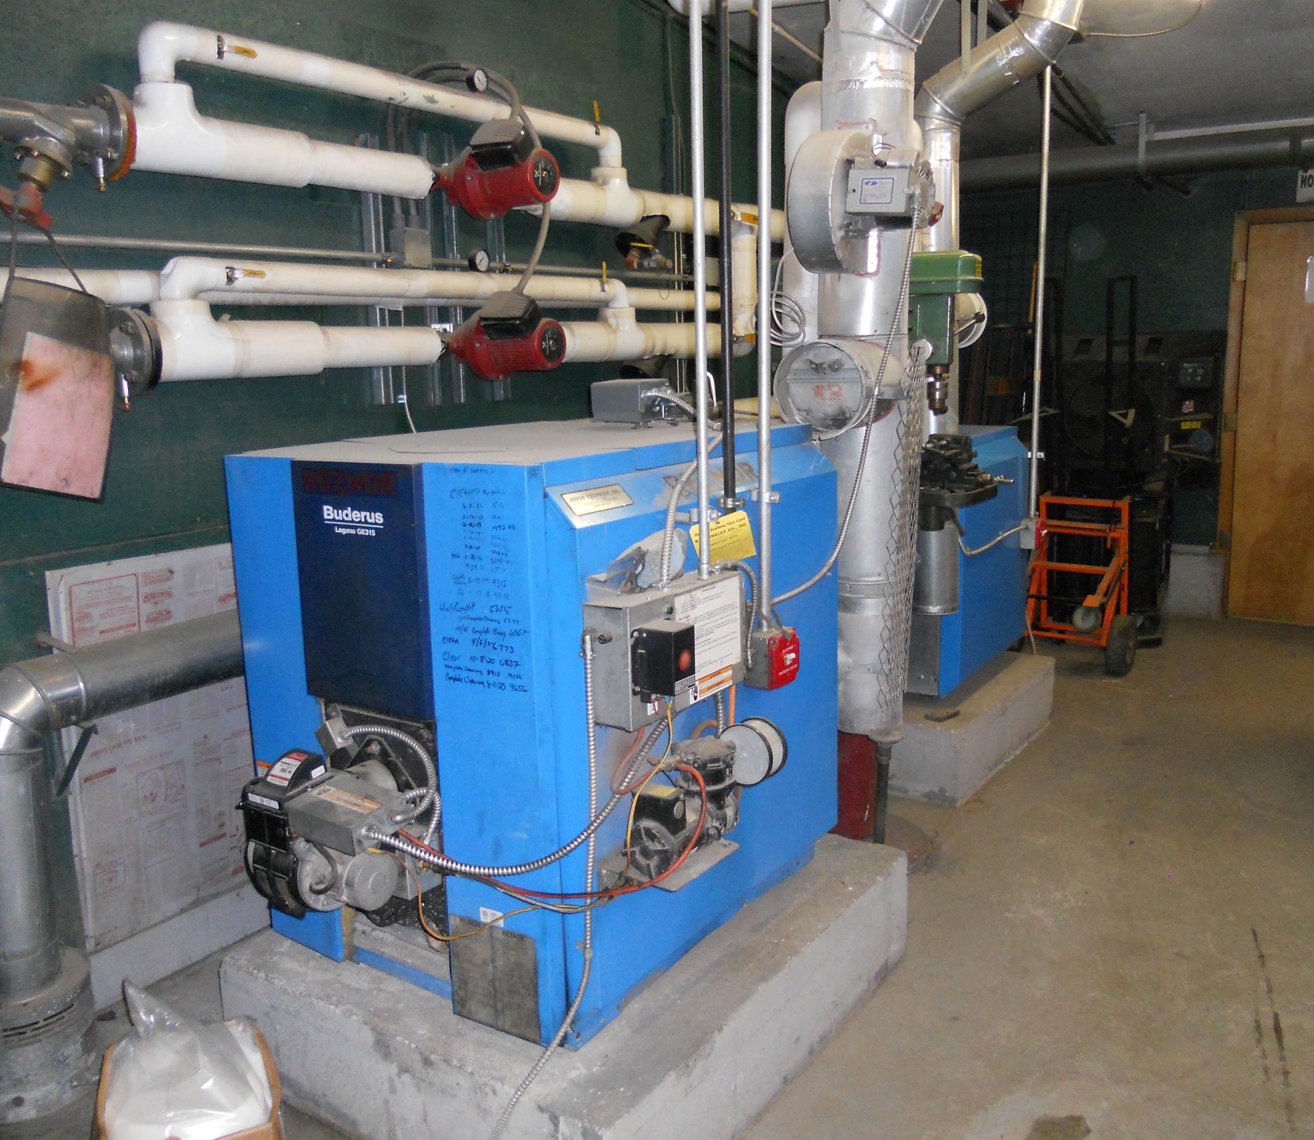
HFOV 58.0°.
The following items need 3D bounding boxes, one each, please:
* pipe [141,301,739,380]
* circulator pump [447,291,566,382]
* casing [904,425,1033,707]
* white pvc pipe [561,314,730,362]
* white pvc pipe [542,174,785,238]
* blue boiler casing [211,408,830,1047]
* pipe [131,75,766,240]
[{"bbox_3d":[-0.391,-0.675,3.449,0.140,0.185,2.390,6,13,34],"label":"pipe"},{"bbox_3d":[-0.415,-0.632,3.249,0.350,0.245,0.265,6,13,34],"label":"circulator pump"},{"bbox_3d":[0.919,-0.099,4.689,0.800,0.882,1.043,6,13,34],"label":"casing"},{"bbox_3d":[-0.056,-0.765,3.932,0.130,0.160,1.200,6,13,34],"label":"white pvc pipe"},{"bbox_3d":[0.050,-1.252,4.019,0.130,0.200,1.620,6,13,34],"label":"white pvc pipe"},{"bbox_3d":[-0.217,0.230,2.638,0.860,1.040,0.995,6,13,34],"label":"blue boiler casing"},{"bbox_3d":[-0.282,-1.145,3.542,0.140,0.200,2.800,6,13,34],"label":"pipe"}]

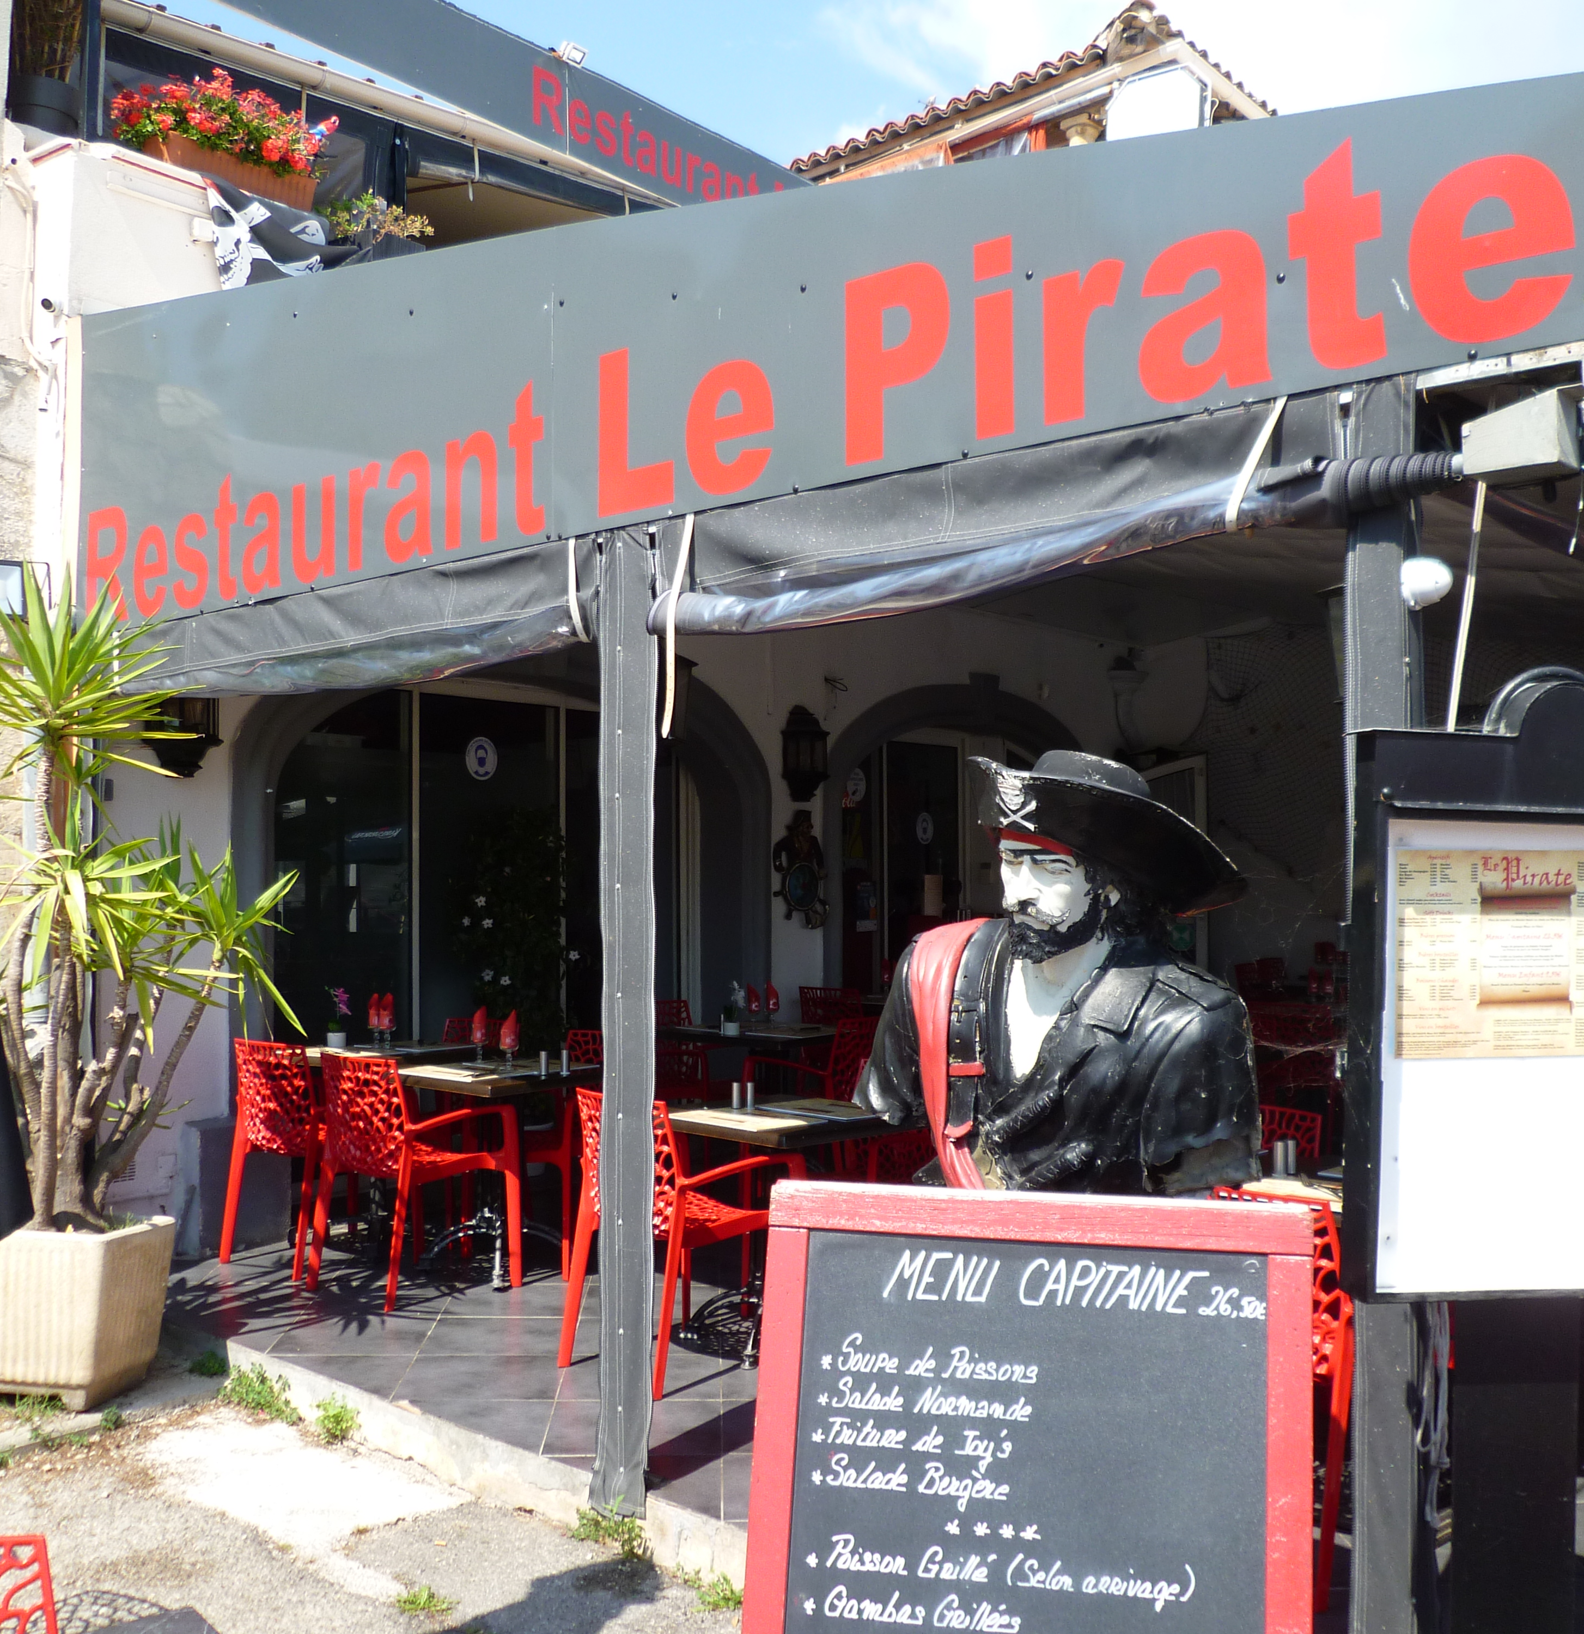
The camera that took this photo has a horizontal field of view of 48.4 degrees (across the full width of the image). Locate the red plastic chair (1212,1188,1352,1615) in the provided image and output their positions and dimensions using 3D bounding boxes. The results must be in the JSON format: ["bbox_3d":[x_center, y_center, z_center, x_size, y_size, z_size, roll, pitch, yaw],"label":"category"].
[{"bbox_3d":[1.089,1.178,3.824,0.560,0.820,0.580,2,-2,-45],"label":"red plastic chair"}]

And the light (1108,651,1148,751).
[{"bbox_3d":[2.300,-0.785,12.064,0.260,0.680,0.270,-1,-1,42],"label":"light"}]

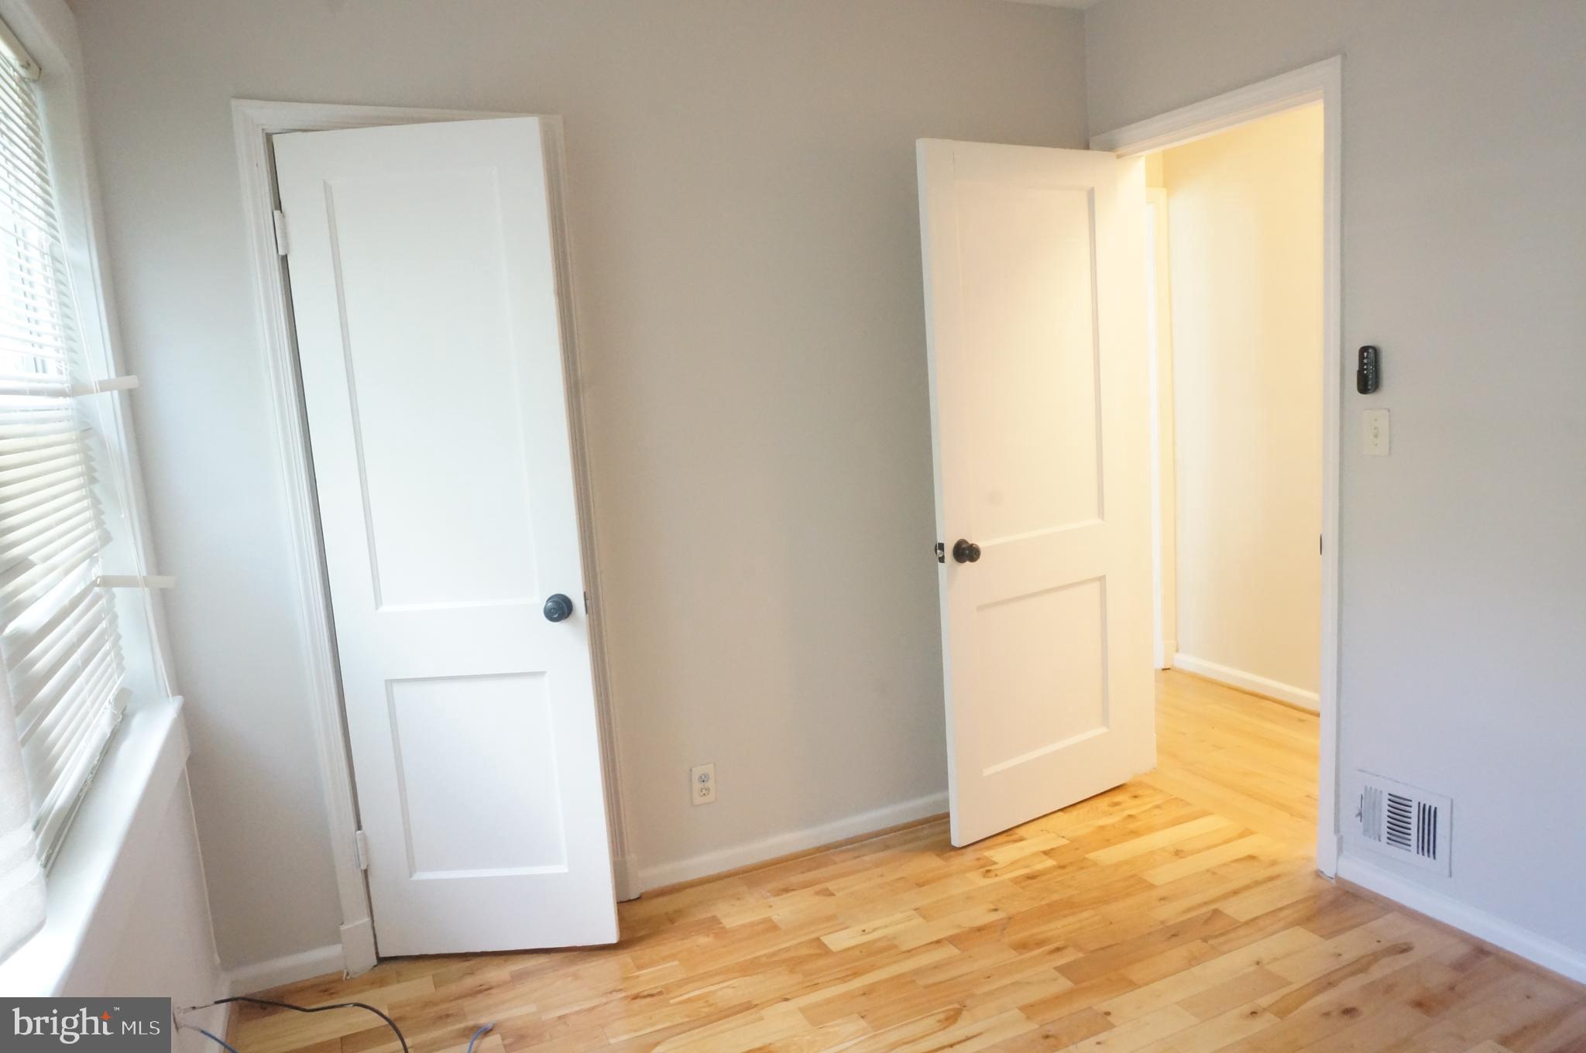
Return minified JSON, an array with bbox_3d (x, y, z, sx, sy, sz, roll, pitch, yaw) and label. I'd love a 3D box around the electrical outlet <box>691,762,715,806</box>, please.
[{"bbox_3d":[-0.257,0.743,3.035,0.070,0.116,0.010,-7,9,-24],"label":"electrical outlet"}]

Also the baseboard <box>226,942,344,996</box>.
[{"bbox_3d":[-1.250,1.089,2.601,0.255,0.072,0.018,-7,9,-24],"label":"baseboard"}]

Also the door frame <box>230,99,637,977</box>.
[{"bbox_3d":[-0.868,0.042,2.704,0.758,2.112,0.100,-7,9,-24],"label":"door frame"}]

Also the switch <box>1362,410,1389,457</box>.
[{"bbox_3d":[1.436,-0.231,2.600,0.012,0.115,0.072,-7,9,-24],"label":"switch"}]

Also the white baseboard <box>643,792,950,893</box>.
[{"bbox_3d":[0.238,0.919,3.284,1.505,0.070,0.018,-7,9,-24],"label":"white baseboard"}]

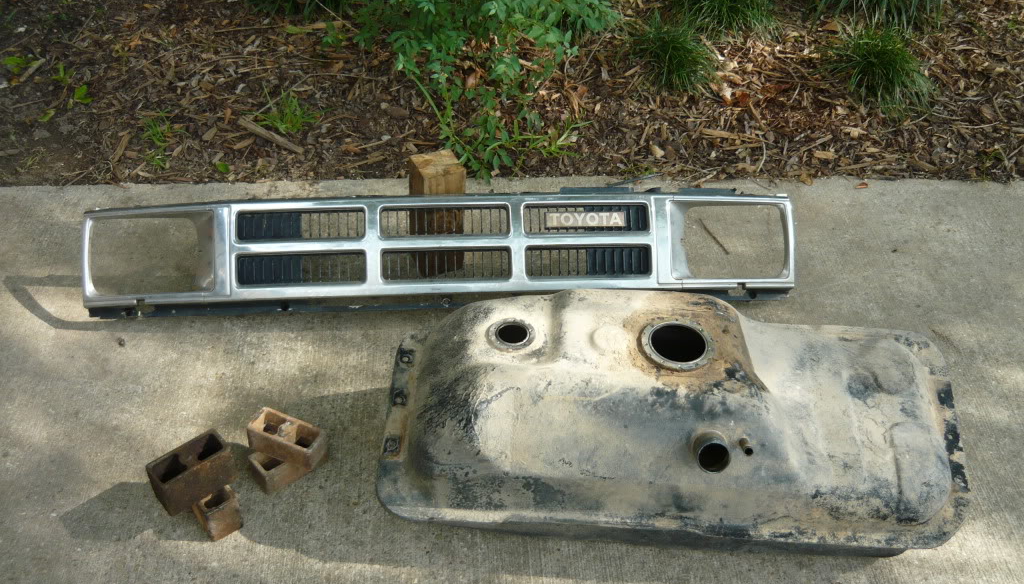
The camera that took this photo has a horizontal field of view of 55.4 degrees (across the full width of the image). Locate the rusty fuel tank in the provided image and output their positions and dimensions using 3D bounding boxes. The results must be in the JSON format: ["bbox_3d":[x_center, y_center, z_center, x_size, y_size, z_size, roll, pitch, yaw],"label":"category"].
[{"bbox_3d":[0.285,0.188,1.718,0.995,0.230,0.460,3,42,-1],"label":"rusty fuel tank"}]

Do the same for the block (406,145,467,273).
[{"bbox_3d":[-0.157,-0.164,2.053,0.089,0.255,0.089,-15,46,-19],"label":"block"}]

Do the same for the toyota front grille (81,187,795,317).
[{"bbox_3d":[-0.124,-0.077,1.964,1.400,0.220,0.105,-2,6,-6],"label":"toyota front grille"}]

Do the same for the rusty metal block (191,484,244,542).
[{"bbox_3d":[-0.476,0.362,1.588,0.052,0.077,0.031,-29,51,-30],"label":"rusty metal block"}]

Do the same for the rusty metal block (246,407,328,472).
[{"bbox_3d":[-0.381,0.251,1.657,0.118,0.056,0.051,18,44,15],"label":"rusty metal block"}]

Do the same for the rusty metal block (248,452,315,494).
[{"bbox_3d":[-0.386,0.291,1.693,0.118,0.050,0.053,-28,51,-30],"label":"rusty metal block"}]

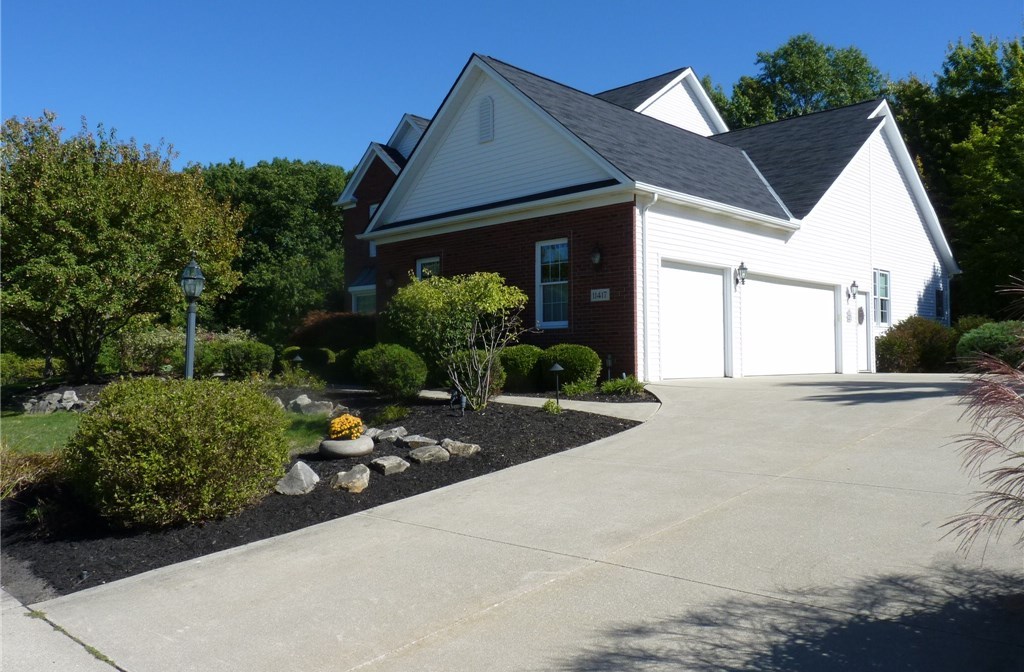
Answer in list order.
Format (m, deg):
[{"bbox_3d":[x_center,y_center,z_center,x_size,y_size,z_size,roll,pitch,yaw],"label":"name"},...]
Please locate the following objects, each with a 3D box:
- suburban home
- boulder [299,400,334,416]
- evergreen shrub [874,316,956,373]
[{"bbox_3d":[3.128,-3.467,25.504,16.000,9.200,19.400,-2,-2,44],"label":"suburban home"},{"bbox_3d":[-2.497,0.933,10.200,0.450,0.198,0.320,0,-2,-14],"label":"boulder"},{"bbox_3d":[10.917,0.223,21.579,2.200,1.500,2.100,-1,-2,27],"label":"evergreen shrub"}]

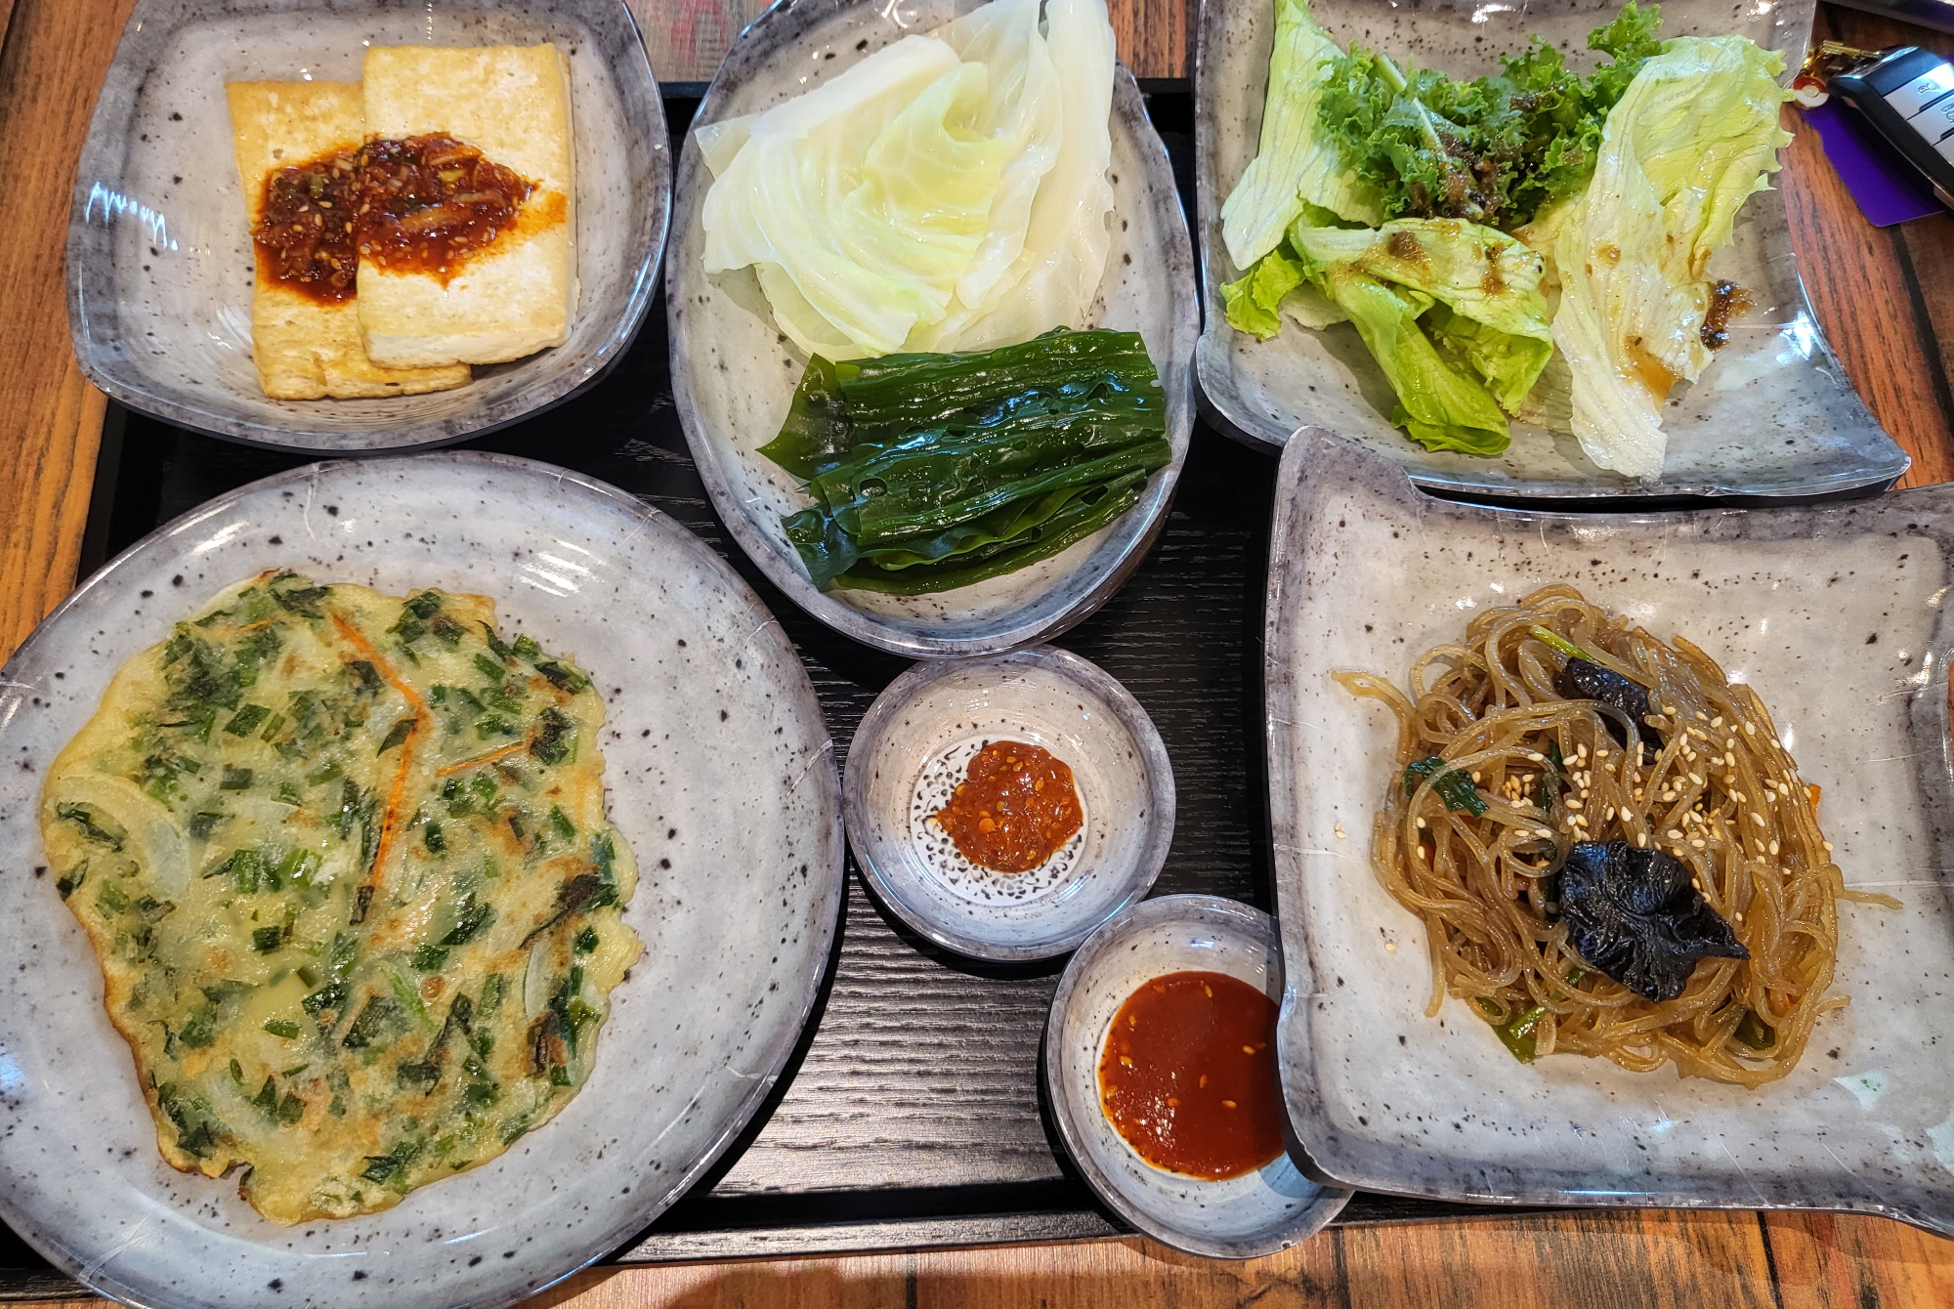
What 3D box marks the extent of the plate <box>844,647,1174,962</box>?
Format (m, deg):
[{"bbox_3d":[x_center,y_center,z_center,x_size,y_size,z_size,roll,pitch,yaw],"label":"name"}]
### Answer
[{"bbox_3d":[0.008,0.041,0.399,0.087,0.027,0.087,1,69,-3],"label":"plate"}]

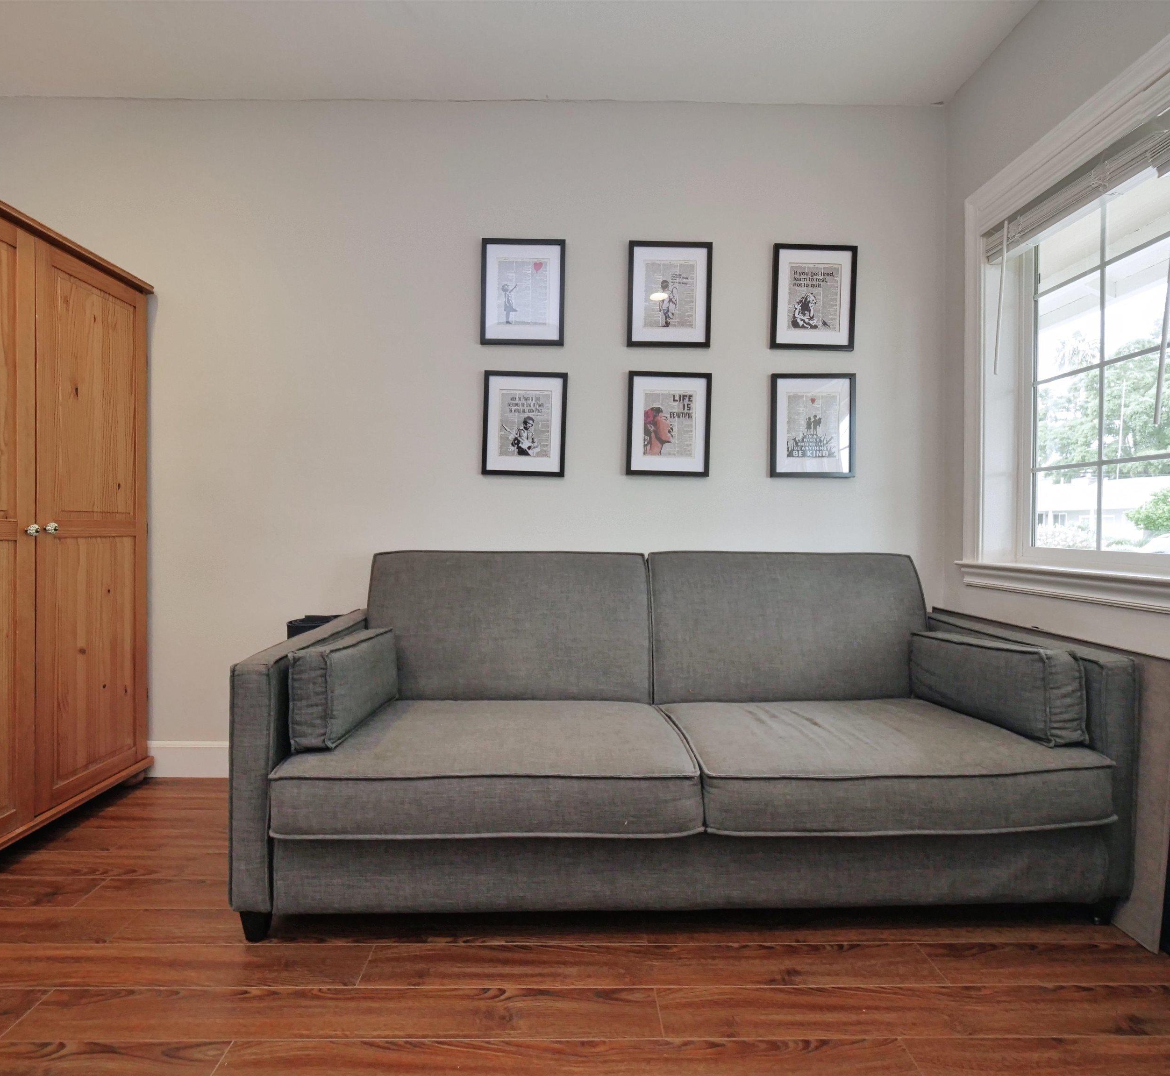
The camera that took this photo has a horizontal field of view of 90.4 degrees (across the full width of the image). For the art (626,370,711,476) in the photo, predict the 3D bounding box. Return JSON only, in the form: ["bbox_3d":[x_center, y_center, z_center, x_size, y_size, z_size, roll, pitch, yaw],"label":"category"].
[{"bbox_3d":[0.303,-0.406,2.089,0.298,0.375,0.022,2,1,-1],"label":"art"}]

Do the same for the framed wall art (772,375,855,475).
[{"bbox_3d":[0.822,-0.403,2.095,0.298,0.375,0.022,0,1,-1],"label":"framed wall art"}]

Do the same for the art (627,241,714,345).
[{"bbox_3d":[0.304,-0.867,2.082,0.298,0.375,0.022,1,1,-1],"label":"art"}]

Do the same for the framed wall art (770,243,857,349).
[{"bbox_3d":[0.819,-0.860,2.088,0.298,0.375,0.022,2,1,-1],"label":"framed wall art"}]

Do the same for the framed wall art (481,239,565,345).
[{"bbox_3d":[-0.219,-0.874,2.075,0.298,0.375,0.022,1,1,-1],"label":"framed wall art"}]

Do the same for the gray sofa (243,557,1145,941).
[{"bbox_3d":[0.228,0.457,1.655,1.975,0.830,0.810,0,1,-1],"label":"gray sofa"}]

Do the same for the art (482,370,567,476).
[{"bbox_3d":[-0.213,-0.406,2.083,0.298,0.375,0.022,2,1,-1],"label":"art"}]

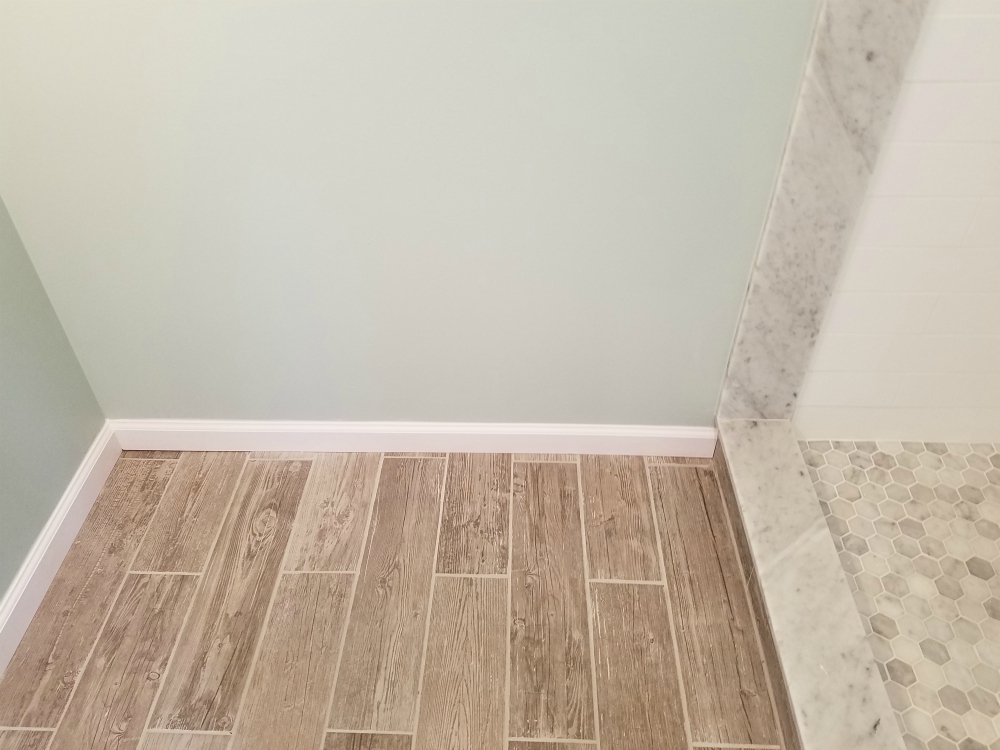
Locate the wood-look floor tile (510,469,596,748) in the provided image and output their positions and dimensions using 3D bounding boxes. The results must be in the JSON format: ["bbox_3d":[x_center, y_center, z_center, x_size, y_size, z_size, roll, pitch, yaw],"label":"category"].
[{"bbox_3d":[0.097,0.408,1.486,0.146,0.009,0.613,1,41,1],"label":"wood-look floor tile"}]

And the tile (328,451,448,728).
[{"bbox_3d":[-0.206,0.400,1.497,0.146,0.009,0.613,1,41,1],"label":"tile"}]

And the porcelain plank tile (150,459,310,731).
[{"bbox_3d":[-0.511,0.401,1.498,0.146,0.009,0.613,1,41,1],"label":"porcelain plank tile"}]

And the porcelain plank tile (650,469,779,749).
[{"bbox_3d":[0.401,0.414,1.478,0.146,0.009,0.613,1,41,1],"label":"porcelain plank tile"}]

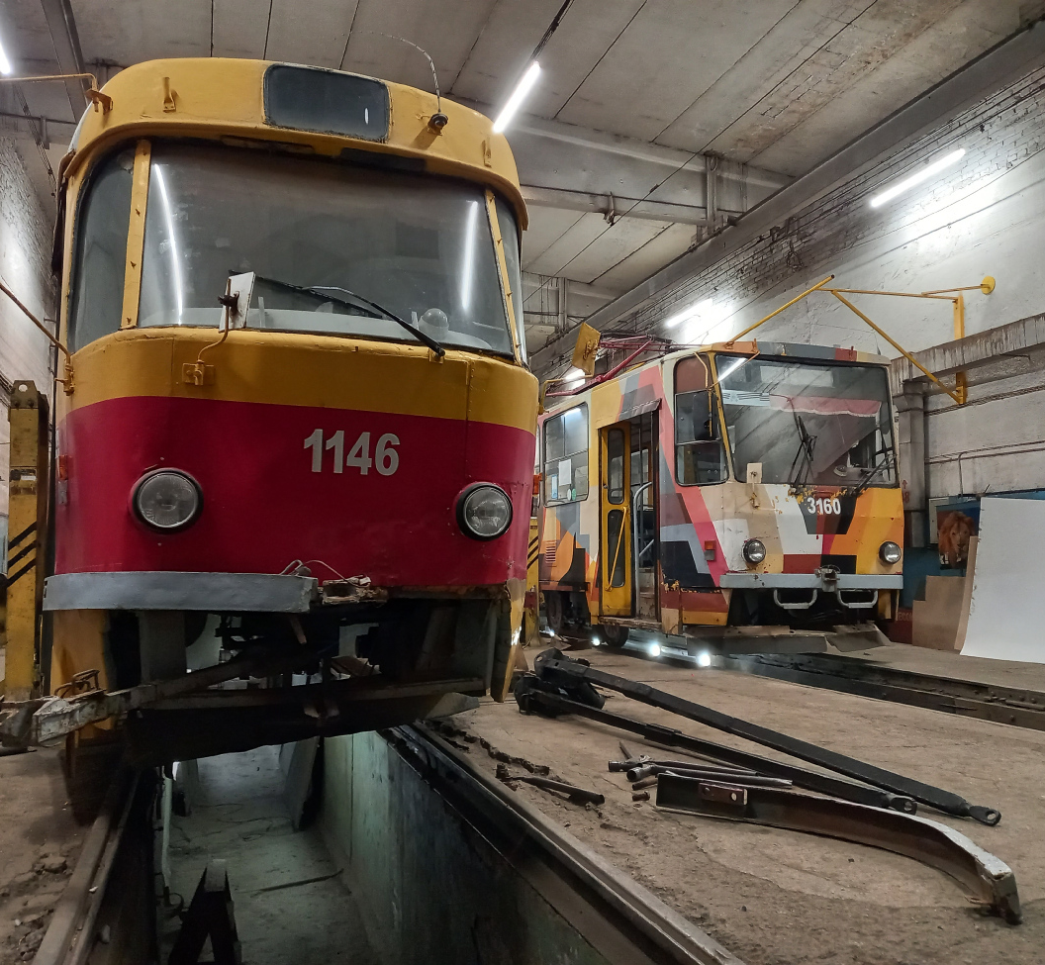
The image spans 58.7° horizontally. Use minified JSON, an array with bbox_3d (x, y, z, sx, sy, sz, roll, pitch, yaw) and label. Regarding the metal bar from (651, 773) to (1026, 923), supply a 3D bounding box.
[{"bbox_3d":[1.038,1.191,3.205,0.330,0.140,1.460,3,-6,-30],"label":"metal bar"}]

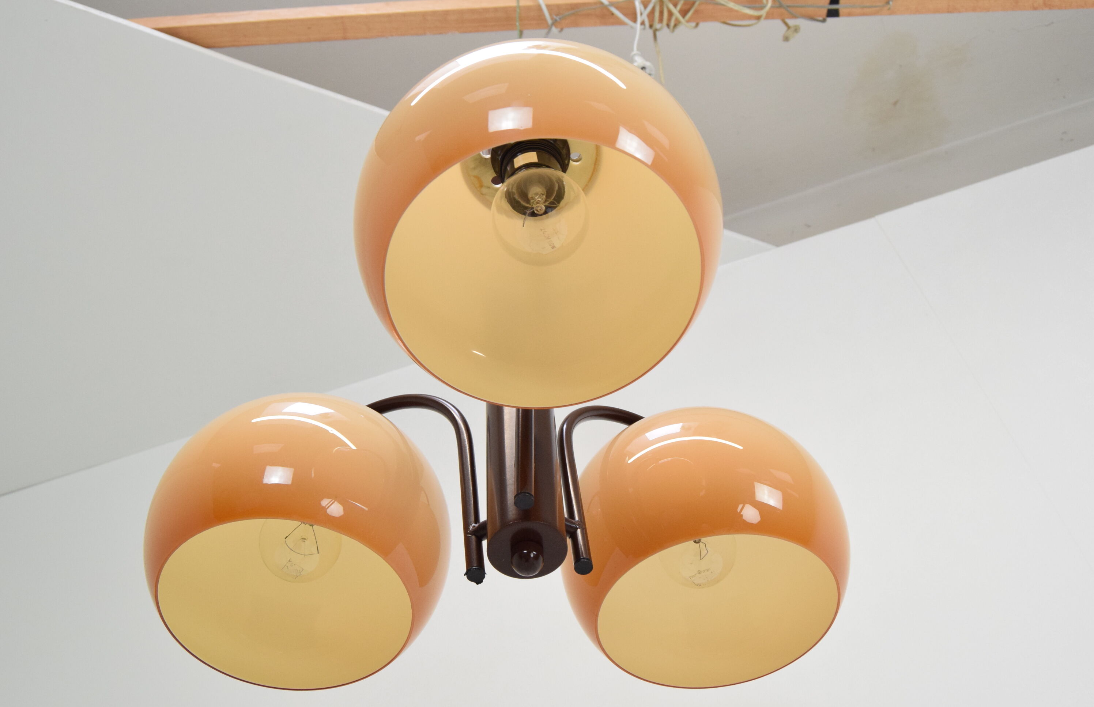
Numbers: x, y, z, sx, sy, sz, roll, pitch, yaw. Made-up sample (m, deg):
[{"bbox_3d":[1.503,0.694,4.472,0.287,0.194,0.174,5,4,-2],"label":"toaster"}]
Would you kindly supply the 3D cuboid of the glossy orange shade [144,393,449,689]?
[{"bbox_3d":[-0.180,0.127,0.750,0.216,0.165,0.216,-5,-54,0],"label":"glossy orange shade"}]

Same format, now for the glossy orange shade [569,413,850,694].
[{"bbox_3d":[0.116,0.138,0.779,0.216,0.165,0.216,-5,-54,0],"label":"glossy orange shade"}]

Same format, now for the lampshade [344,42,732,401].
[{"bbox_3d":[-0.006,-0.085,0.613,0.216,0.165,0.216,-5,-54,0],"label":"lampshade"}]

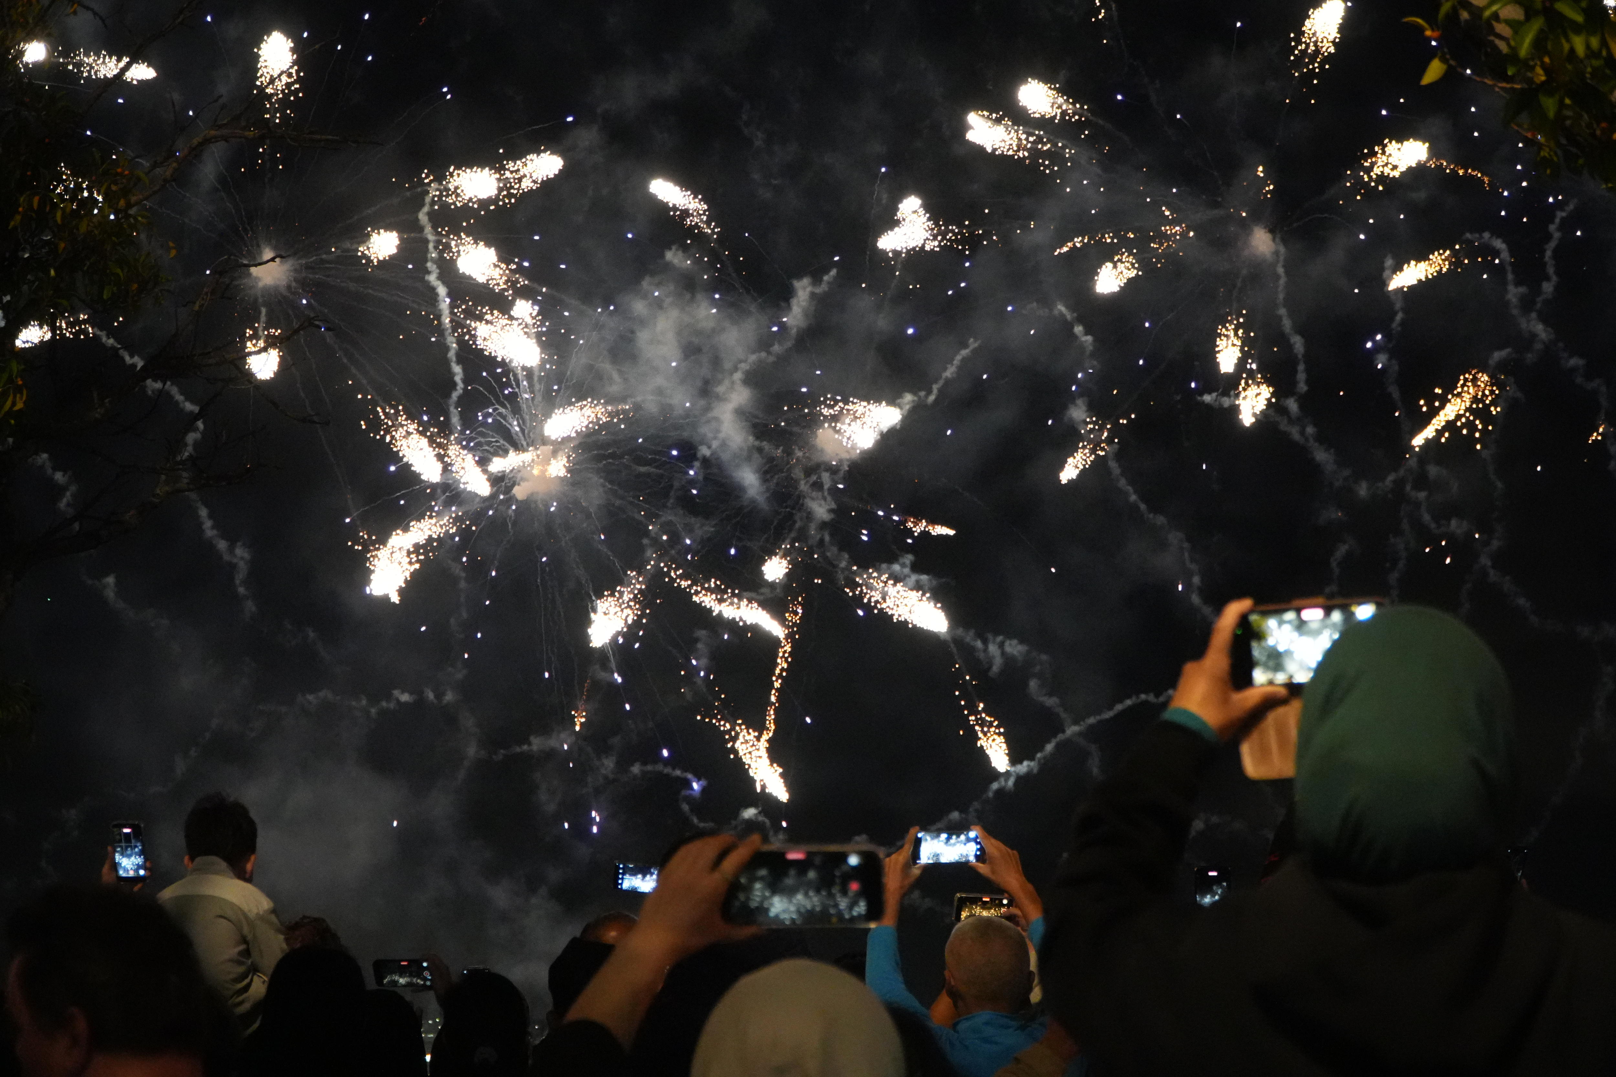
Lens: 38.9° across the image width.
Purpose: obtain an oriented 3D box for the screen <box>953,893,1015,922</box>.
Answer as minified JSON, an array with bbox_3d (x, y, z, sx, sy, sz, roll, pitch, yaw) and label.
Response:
[{"bbox_3d":[0.437,0.921,5.700,0.152,0.074,0.009,2,12,0],"label":"screen"}]

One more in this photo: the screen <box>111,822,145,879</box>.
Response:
[{"bbox_3d":[-1.632,0.750,5.500,0.074,0.152,0.009,-5,18,-3],"label":"screen"}]

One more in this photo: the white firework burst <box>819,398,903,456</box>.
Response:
[{"bbox_3d":[4.169,-8.739,180.000,6.651,4.568,5.025,0,-12,0],"label":"white firework burst"}]

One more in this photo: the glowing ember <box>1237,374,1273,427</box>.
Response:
[{"bbox_3d":[39.047,-12.028,200.000,3.199,4.635,3.850,0,-13,0],"label":"glowing ember"}]

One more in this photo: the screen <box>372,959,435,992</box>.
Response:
[{"bbox_3d":[-0.968,1.047,5.500,0.150,0.072,0.009,0,5,0],"label":"screen"}]

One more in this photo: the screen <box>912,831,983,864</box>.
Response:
[{"bbox_3d":[0.296,0.649,4.800,0.150,0.072,0.009,0,5,0],"label":"screen"}]

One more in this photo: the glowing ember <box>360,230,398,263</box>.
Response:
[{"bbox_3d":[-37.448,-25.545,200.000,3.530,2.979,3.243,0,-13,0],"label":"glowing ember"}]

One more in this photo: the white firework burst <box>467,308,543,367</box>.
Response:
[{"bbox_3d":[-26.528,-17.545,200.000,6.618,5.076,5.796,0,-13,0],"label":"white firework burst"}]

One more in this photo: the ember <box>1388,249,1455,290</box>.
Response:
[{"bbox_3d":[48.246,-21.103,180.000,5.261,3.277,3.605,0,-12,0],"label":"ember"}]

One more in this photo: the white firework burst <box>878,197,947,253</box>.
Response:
[{"bbox_3d":[8.140,-24.679,180.000,5.460,4.469,4.916,0,-12,0],"label":"white firework burst"}]

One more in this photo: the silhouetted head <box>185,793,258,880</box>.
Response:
[{"bbox_3d":[-1.371,0.700,5.350,0.168,0.215,0.190,-1,3,12],"label":"silhouetted head"}]

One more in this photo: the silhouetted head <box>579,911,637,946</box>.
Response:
[{"bbox_3d":[-0.407,0.912,4.875,0.160,0.230,0.200,0,-13,0],"label":"silhouetted head"}]

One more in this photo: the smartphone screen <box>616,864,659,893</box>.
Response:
[{"bbox_3d":[-0.410,0.852,5.700,0.150,0.072,0.009,7,8,-4],"label":"smartphone screen"}]

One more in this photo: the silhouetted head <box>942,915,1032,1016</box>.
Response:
[{"bbox_3d":[0.347,0.837,4.450,0.175,0.235,0.210,0,7,-13],"label":"silhouetted head"}]

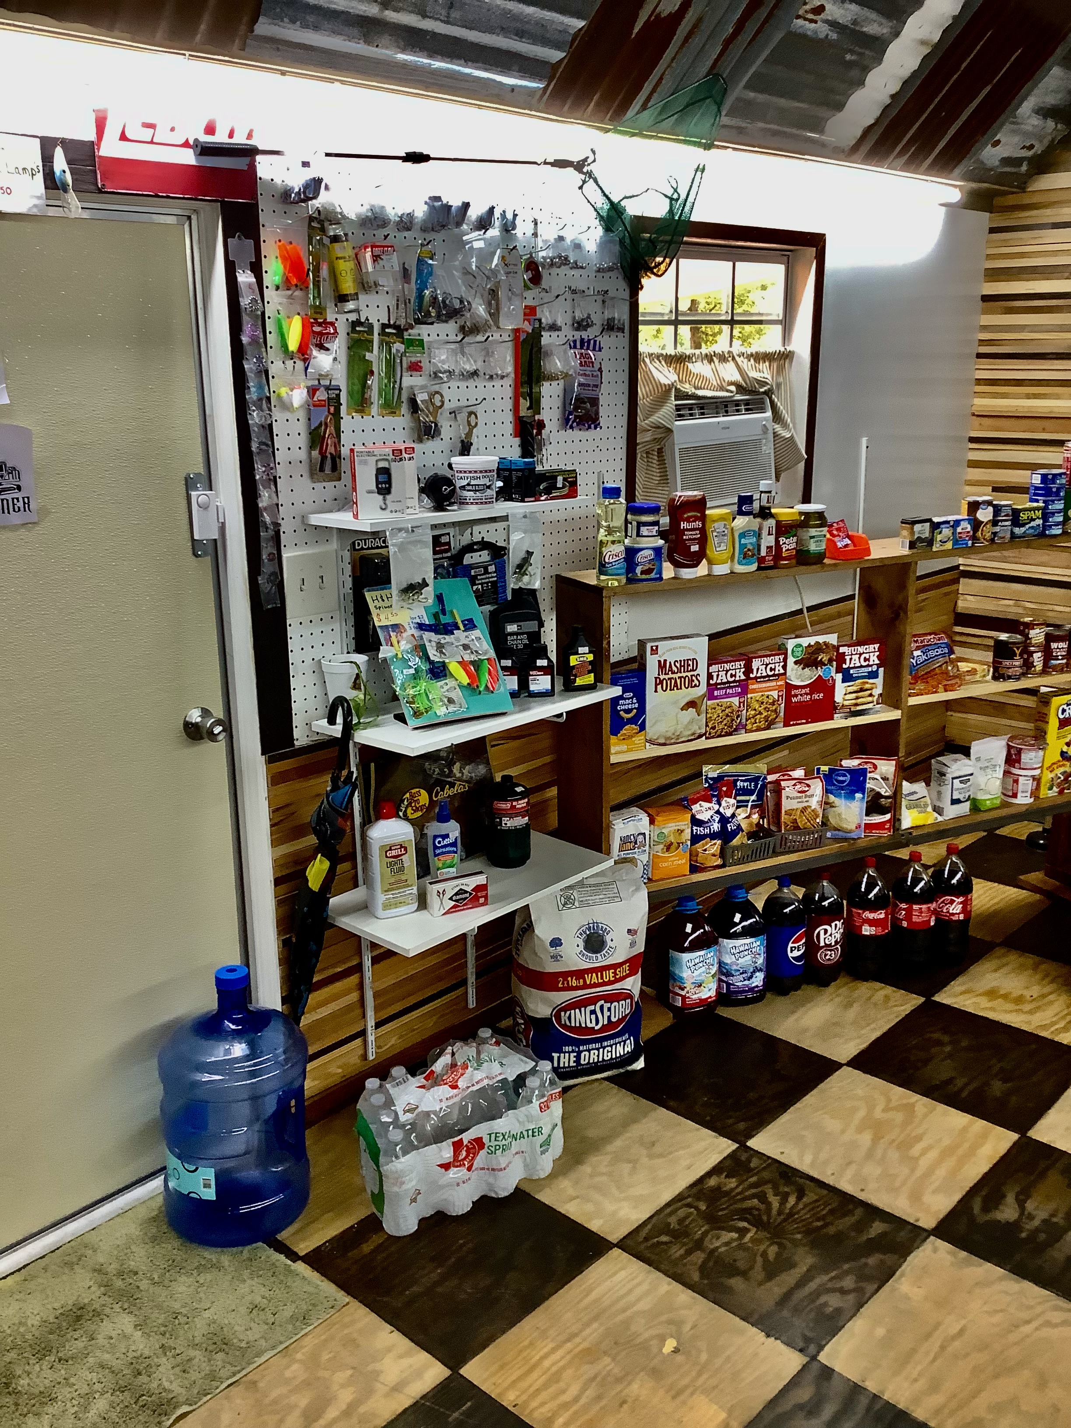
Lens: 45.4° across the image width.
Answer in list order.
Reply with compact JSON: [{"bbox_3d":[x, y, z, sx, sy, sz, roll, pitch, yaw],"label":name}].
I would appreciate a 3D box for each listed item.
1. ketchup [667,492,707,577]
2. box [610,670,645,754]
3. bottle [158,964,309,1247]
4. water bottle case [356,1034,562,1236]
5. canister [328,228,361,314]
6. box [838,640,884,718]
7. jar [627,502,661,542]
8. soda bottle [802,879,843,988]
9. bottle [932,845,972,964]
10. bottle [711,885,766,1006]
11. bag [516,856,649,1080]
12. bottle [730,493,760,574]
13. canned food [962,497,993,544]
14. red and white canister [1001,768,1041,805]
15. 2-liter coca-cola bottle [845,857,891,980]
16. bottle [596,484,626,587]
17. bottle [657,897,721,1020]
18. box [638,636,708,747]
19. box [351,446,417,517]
[{"bbox_3d":[0.339,-0.400,2.850,0.089,0.188,0.056,-5,17,-16],"label":"ketchup"},{"bbox_3d":[0.203,-0.005,2.888,0.091,0.181,0.033,-8,17,-24],"label":"box"},{"bbox_3d":[-0.561,0.699,2.377,0.273,0.495,0.273,1,16,0],"label":"bottle"},{"bbox_3d":[-0.164,0.803,2.528,0.420,0.205,0.272,-12,19,-35],"label":"water bottle case"},{"bbox_3d":[-0.352,-0.810,2.331,0.044,0.155,0.038,-13,17,-19],"label":"canister"},{"bbox_3d":[0.807,-0.100,3.236,0.142,0.175,0.050,-7,17,-22],"label":"box"},{"bbox_3d":[0.241,-0.422,2.831,0.075,0.083,0.075,-1,16,0],"label":"jar"},{"bbox_3d":[0.737,0.535,3.250,0.108,0.296,0.108,-1,16,0],"label":"soda bottle"},{"bbox_3d":[1.102,0.496,3.369,0.111,0.312,0.111,5,16,19],"label":"bottle"},{"bbox_3d":[0.508,0.561,3.190,0.145,0.297,0.145,-2,16,-5],"label":"bottle"},{"bbox_3d":[0.097,0.565,2.862,0.282,0.472,0.135,-7,17,-21],"label":"bag"},{"bbox_3d":[0.480,-0.412,2.906,0.064,0.177,0.043,-5,17,-14],"label":"bottle"},{"bbox_3d":[1.121,-0.489,3.245,0.069,0.114,0.069,-8,17,-23],"label":"canned food"},{"bbox_3d":[1.356,0.197,3.581,0.099,0.083,0.099,-1,16,0],"label":"red and white canister"},{"bbox_3d":[0.850,0.514,3.244,0.108,0.315,0.108,-1,16,-2],"label":"2-liter coca-cola bottle"},{"bbox_3d":[0.165,-0.387,2.772,0.063,0.214,0.061,-1,16,0],"label":"bottle"},{"bbox_3d":[0.375,0.581,3.140,0.122,0.284,0.128,-1,16,0],"label":"bottle"},{"bbox_3d":[0.315,-0.053,2.955,0.158,0.248,0.050,-8,17,-23],"label":"box"},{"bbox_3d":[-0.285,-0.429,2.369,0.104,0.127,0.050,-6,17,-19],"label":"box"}]

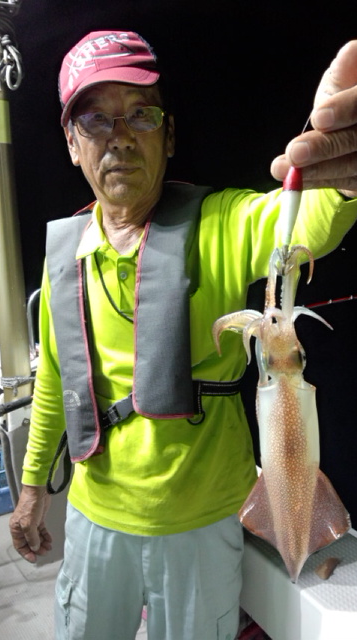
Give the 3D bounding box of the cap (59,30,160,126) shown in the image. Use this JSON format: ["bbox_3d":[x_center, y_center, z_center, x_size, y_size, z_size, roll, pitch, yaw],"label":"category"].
[{"bbox_3d":[-0.111,-0.406,0.795,0.170,0.138,0.250,-9,10,3],"label":"cap"}]

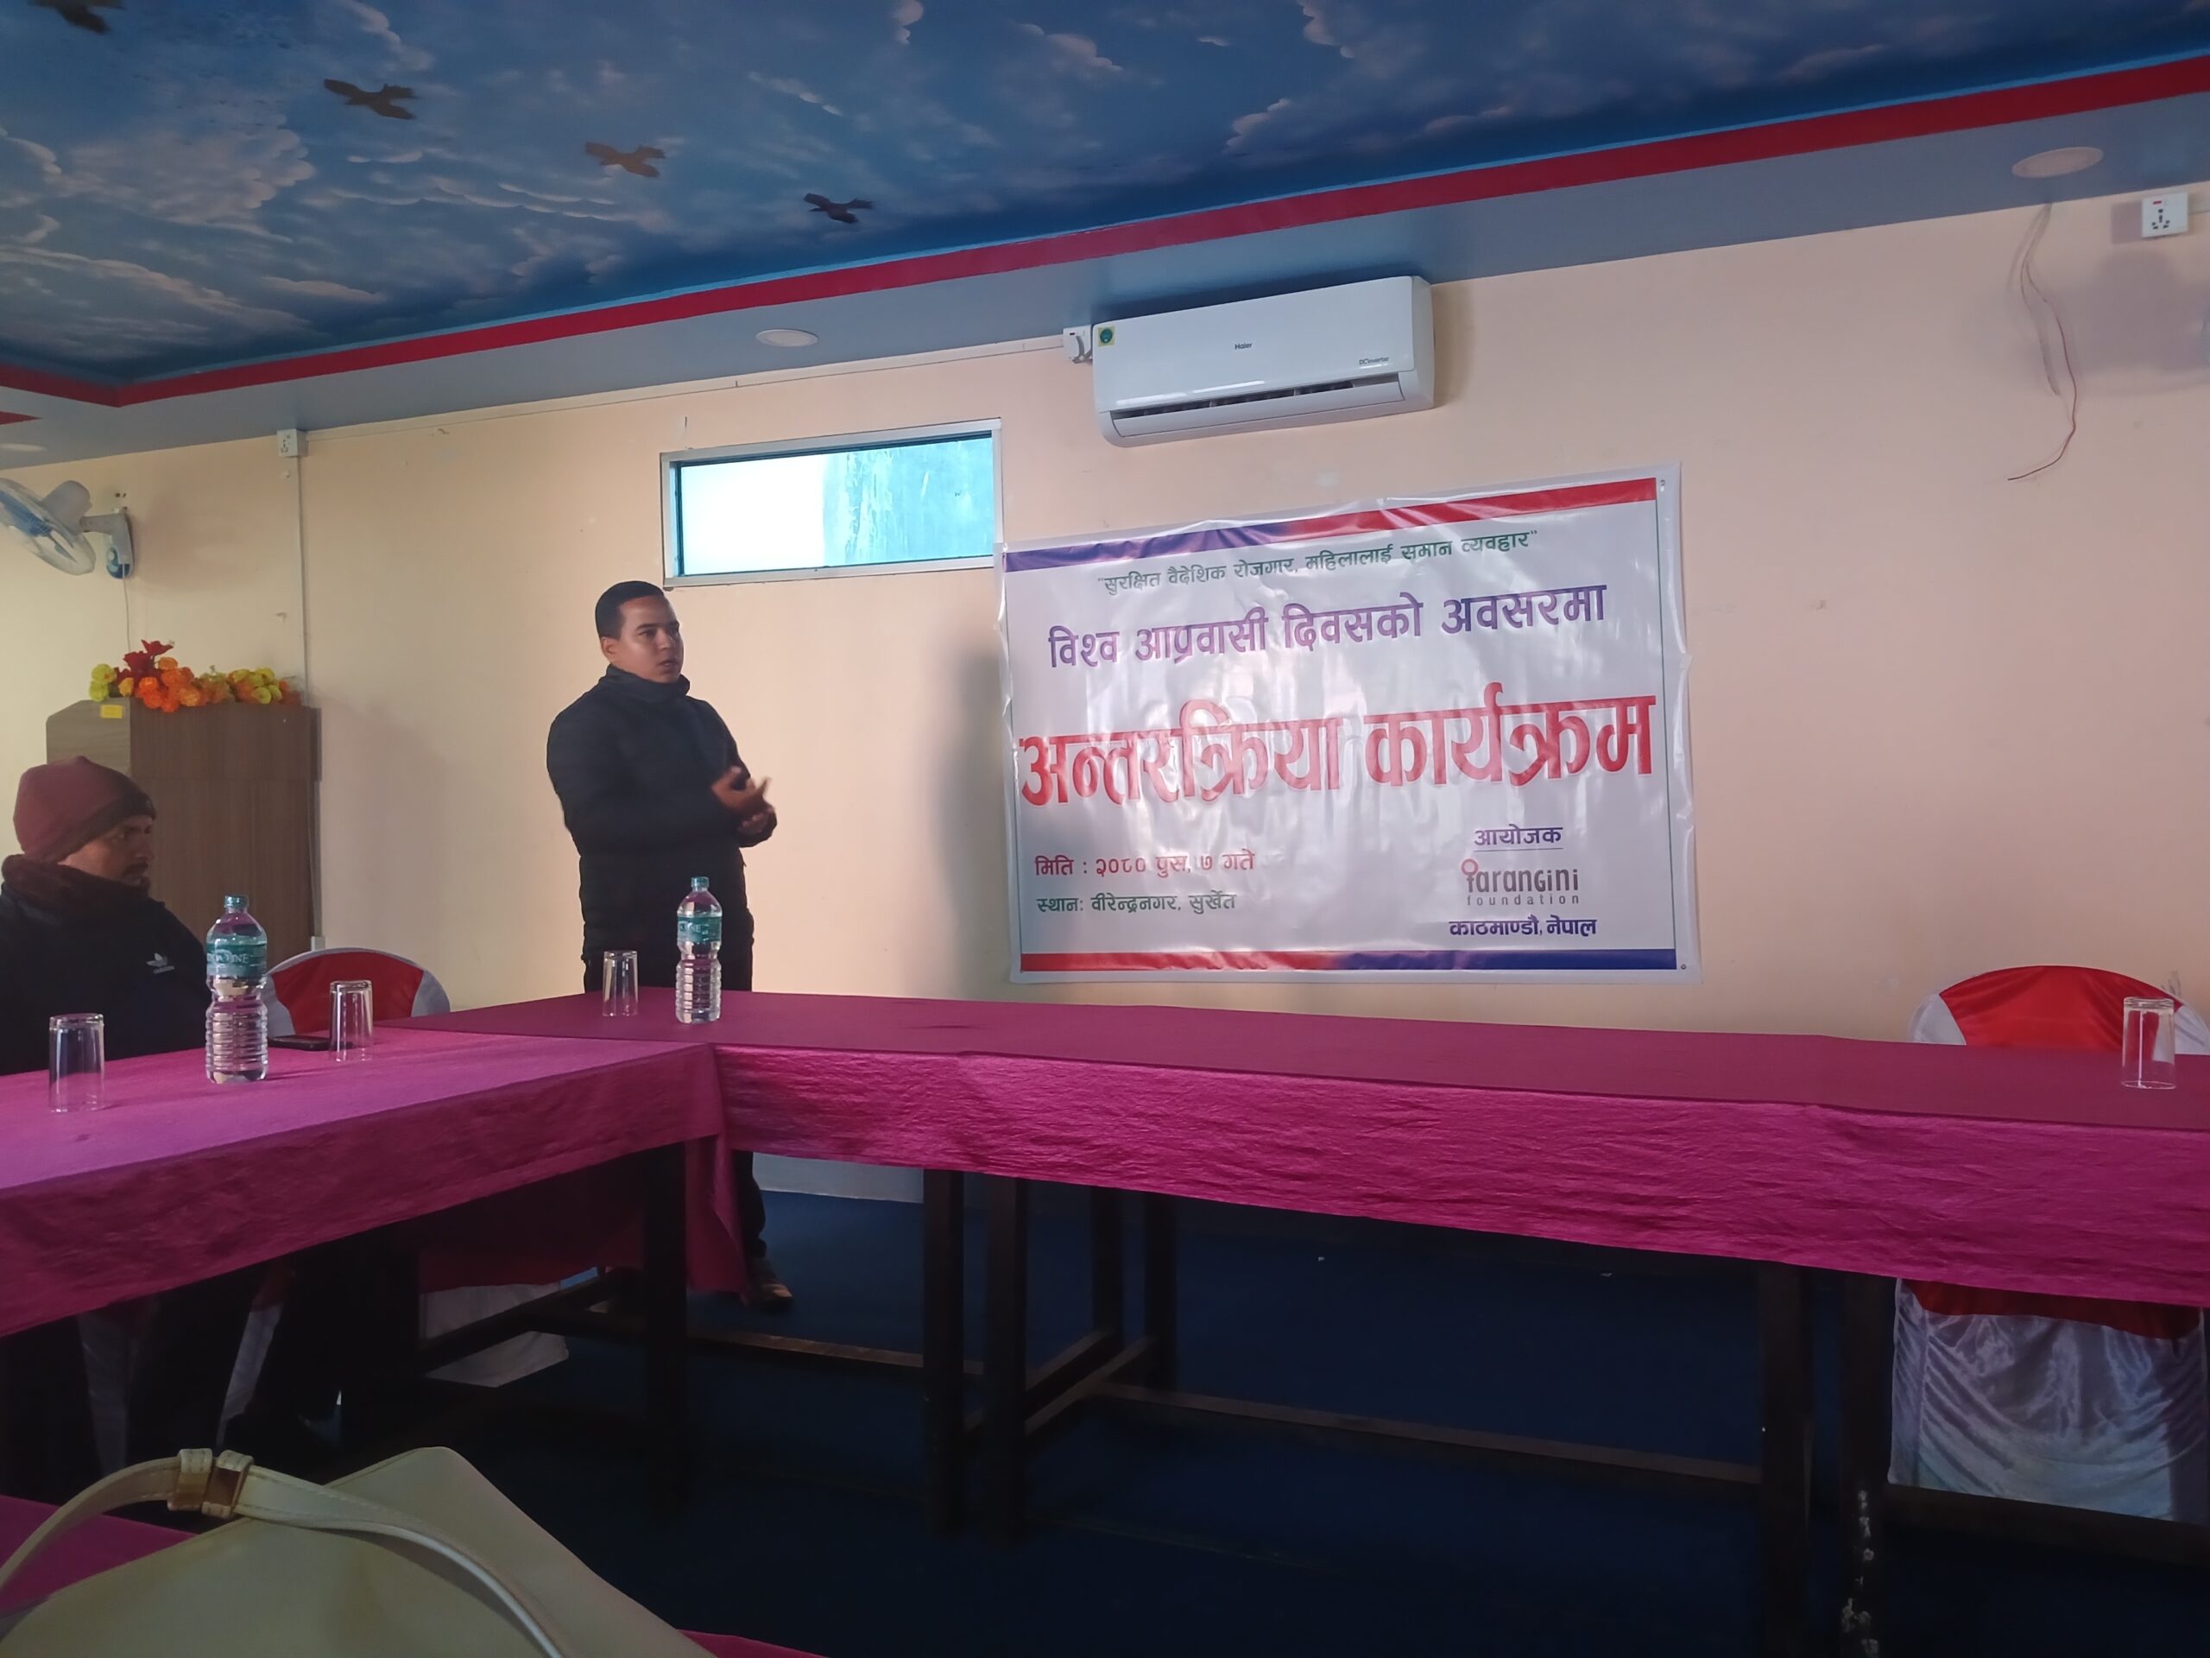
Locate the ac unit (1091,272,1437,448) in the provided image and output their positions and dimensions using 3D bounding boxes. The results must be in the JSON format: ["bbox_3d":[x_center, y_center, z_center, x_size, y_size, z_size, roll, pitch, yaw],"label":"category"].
[{"bbox_3d":[0.400,-1.200,4.433,0.848,0.297,0.200,-1,0,23],"label":"ac unit"}]

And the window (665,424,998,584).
[{"bbox_3d":[-0.814,-0.942,5.084,1.165,0.420,0.080,-1,0,23],"label":"window"}]

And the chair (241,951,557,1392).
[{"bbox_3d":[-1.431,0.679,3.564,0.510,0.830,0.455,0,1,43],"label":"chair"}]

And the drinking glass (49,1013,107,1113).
[{"bbox_3d":[-1.349,0.304,2.260,0.073,0.118,0.073,-1,0,23],"label":"drinking glass"}]

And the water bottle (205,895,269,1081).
[{"bbox_3d":[-1.274,0.230,2.527,0.088,0.262,0.088,-1,0,23],"label":"water bottle"}]

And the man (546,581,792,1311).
[{"bbox_3d":[-1.007,0.247,3.932,0.440,1.680,0.520,0,0,29],"label":"man"}]

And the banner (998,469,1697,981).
[{"bbox_3d":[0.560,-0.217,4.471,1.820,1.220,0.025,-2,0,23],"label":"banner"}]

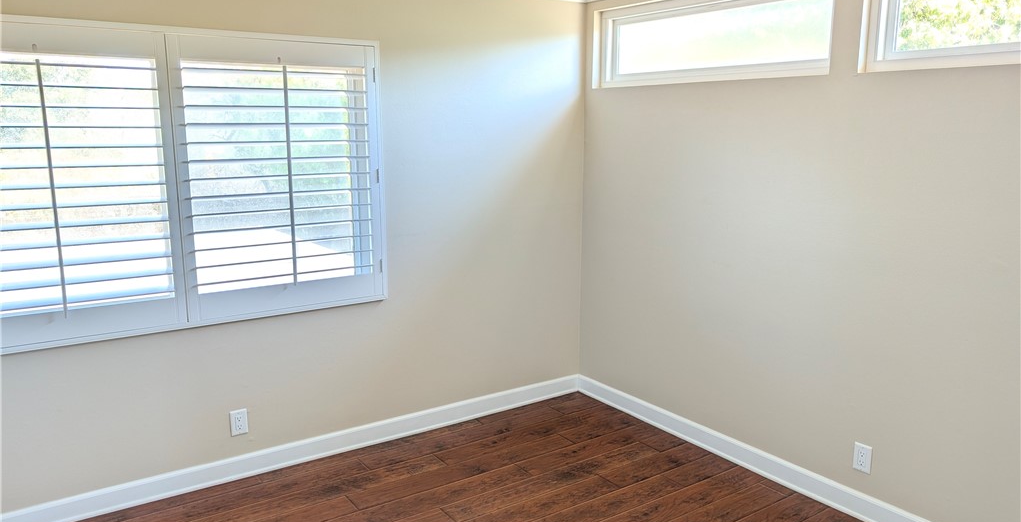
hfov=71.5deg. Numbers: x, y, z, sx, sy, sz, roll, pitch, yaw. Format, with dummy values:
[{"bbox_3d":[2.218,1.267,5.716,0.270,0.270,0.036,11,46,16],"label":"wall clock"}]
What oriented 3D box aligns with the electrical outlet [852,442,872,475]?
[{"bbox_3d":[1.427,0.801,2.873,0.010,0.116,0.072,-7,13,-34],"label":"electrical outlet"}]

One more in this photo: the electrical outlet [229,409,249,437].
[{"bbox_3d":[-1.221,0.732,3.194,0.072,0.116,0.010,-7,13,-34],"label":"electrical outlet"}]

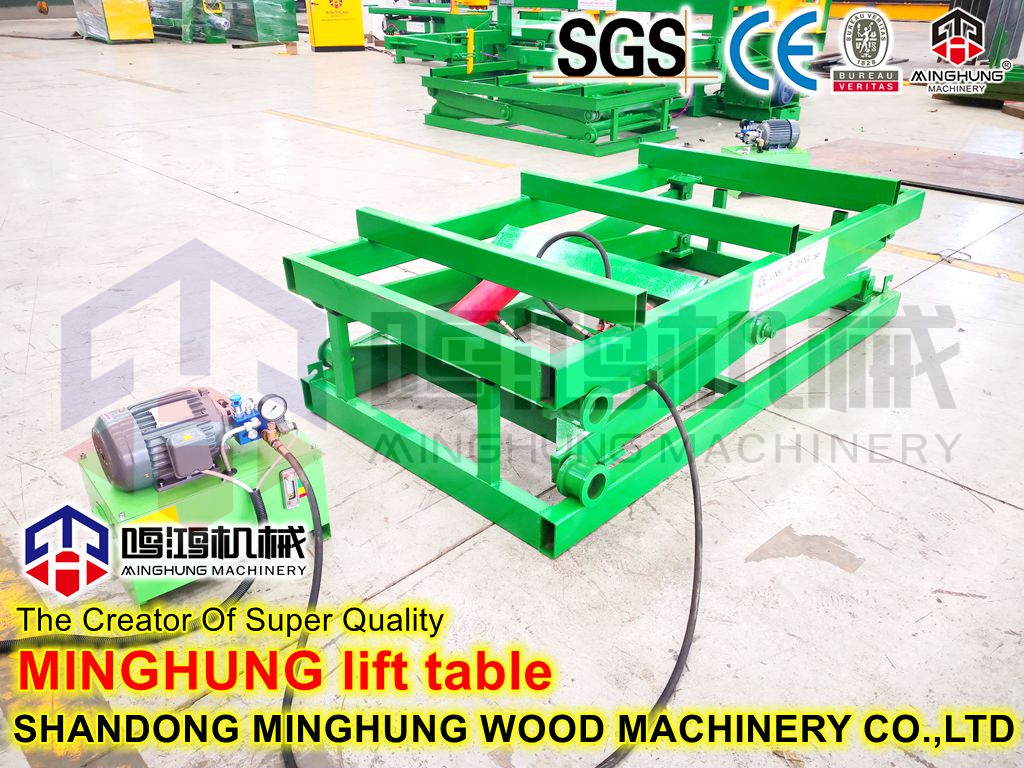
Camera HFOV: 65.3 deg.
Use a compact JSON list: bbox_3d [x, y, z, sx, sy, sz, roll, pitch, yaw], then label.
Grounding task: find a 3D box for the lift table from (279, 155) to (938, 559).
[{"bbox_3d":[0.490,-0.415,3.203,1.283,0.682,2.375,24,36,39],"label":"lift table"}]

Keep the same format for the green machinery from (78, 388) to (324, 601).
[{"bbox_3d":[-0.840,0.233,2.182,0.526,0.511,0.358,-20,33,-33],"label":"green machinery"}]

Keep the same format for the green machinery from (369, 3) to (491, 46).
[{"bbox_3d":[-1.798,-7.969,17.886,3.000,0.840,1.300,24,36,39],"label":"green machinery"}]

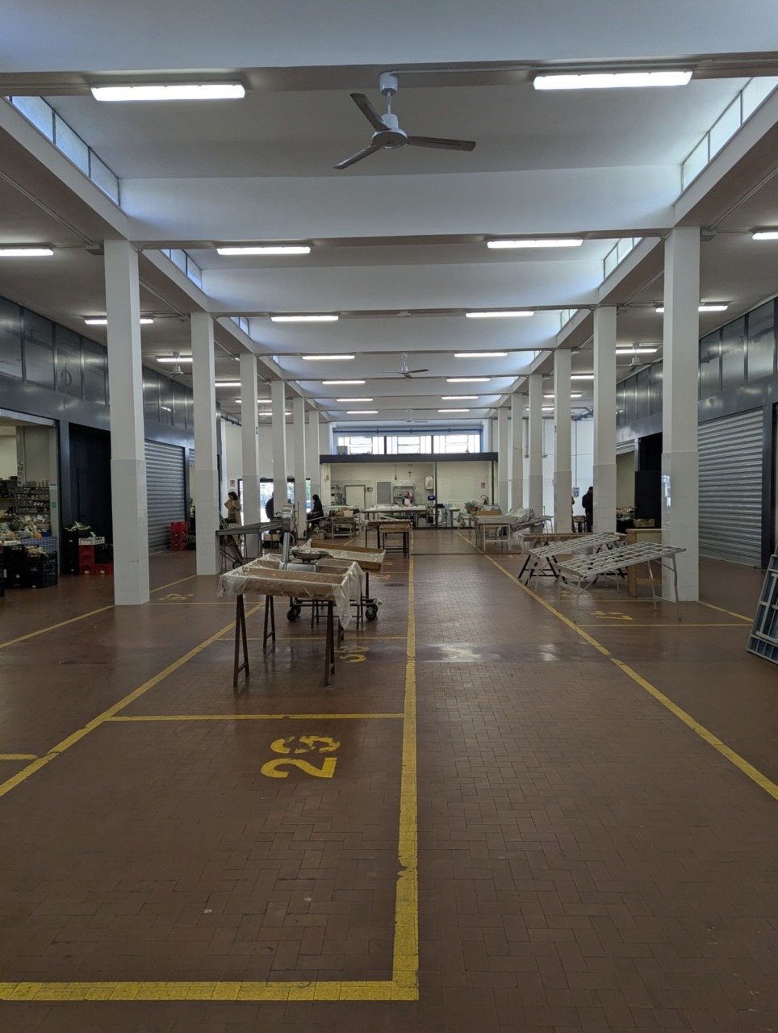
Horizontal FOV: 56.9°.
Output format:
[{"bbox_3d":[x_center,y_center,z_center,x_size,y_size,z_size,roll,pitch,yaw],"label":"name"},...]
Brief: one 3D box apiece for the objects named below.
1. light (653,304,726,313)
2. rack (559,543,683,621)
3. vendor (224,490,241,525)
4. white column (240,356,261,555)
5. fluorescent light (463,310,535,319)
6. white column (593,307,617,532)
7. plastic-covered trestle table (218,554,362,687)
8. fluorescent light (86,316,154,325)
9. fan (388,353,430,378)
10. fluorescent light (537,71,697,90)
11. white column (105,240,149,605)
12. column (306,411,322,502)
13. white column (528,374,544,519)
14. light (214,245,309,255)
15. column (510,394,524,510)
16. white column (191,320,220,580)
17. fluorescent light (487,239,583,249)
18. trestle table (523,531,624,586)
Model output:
[{"bbox_3d":[5.655,-3.885,13.384,1.270,0.095,0.115,0,2,10],"label":"light"},{"bbox_3d":[2.754,0.767,8.691,1.240,0.810,1.250,-1,2,4],"label":"rack"},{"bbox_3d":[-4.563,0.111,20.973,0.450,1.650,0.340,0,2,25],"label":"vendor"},{"bbox_3d":[-3.330,-1.441,17.334,0.341,4.872,0.368,-1,2,2],"label":"white column"},{"bbox_3d":[2.086,-3.825,13.533,1.270,0.095,0.115,-1,2,2],"label":"fluorescent light"},{"bbox_3d":[4.089,-1.447,13.530,0.365,4.951,0.345,-1,2,2],"label":"white column"},{"bbox_3d":[-0.791,0.857,6.476,1.000,0.860,2.060,-1,2,0],"label":"plastic-covered trestle table"},{"bbox_3d":[-5.052,-3.673,13.468,1.270,0.100,0.130,-1,2,2],"label":"fluorescent light"},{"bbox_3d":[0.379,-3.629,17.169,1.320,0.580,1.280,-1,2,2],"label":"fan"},{"bbox_3d":[1.843,-3.588,5.904,1.270,0.095,0.115,-1,2,2],"label":"fluorescent light"},{"bbox_3d":[-3.580,-1.239,9.828,0.341,4.872,0.368,-1,2,2],"label":"white column"},{"bbox_3d":[-3.007,-1.773,29.064,0.365,4.951,0.345,-1,2,2],"label":"column"},{"bbox_3d":[4.343,-1.652,21.182,0.365,4.951,0.345,-1,2,2],"label":"white column"},{"bbox_3d":[-1.694,-3.613,9.711,1.270,0.100,0.130,-1,2,2],"label":"light"},{"bbox_3d":[4.469,-1.755,25.008,0.365,4.951,0.345,-1,2,2],"label":"column"},{"bbox_3d":[-3.455,-1.340,13.581,0.341,4.872,0.368,-1,2,2],"label":"white column"},{"bbox_3d":[1.954,-3.656,9.588,1.270,0.100,0.130,-1,2,2],"label":"fluorescent light"},{"bbox_3d":[2.791,0.700,11.101,1.220,0.820,1.240,-1,2,2],"label":"trestle table"}]

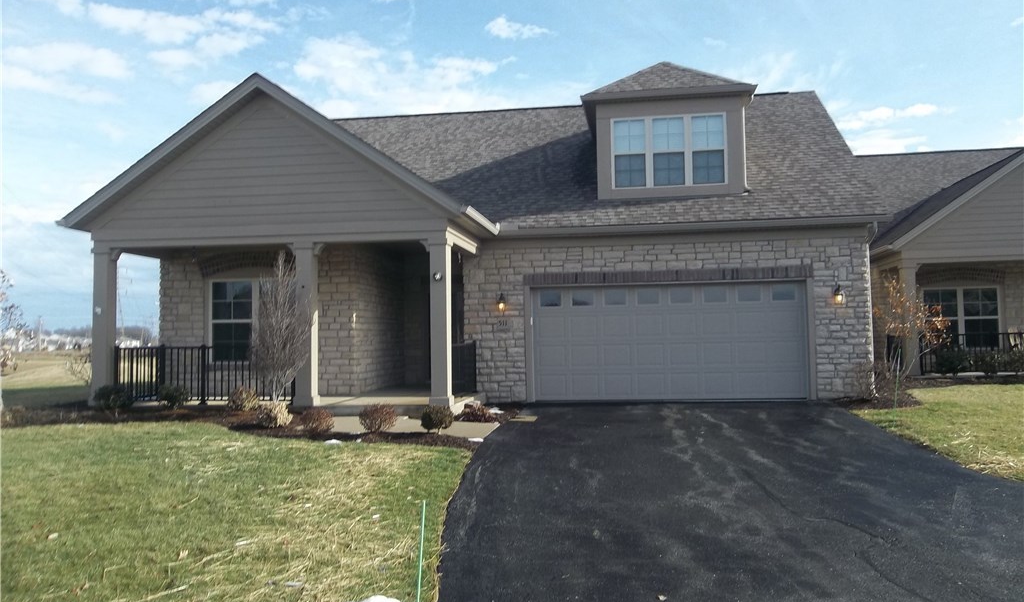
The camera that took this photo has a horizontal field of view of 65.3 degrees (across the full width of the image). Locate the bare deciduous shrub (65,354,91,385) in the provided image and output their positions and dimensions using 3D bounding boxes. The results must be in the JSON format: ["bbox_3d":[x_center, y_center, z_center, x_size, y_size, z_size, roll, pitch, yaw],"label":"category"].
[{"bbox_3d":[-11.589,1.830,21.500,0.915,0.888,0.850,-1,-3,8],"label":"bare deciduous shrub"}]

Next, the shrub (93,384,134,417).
[{"bbox_3d":[-6.411,1.585,12.850,0.676,0.515,0.600,-1,-3,8],"label":"shrub"}]

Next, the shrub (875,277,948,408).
[{"bbox_3d":[7.271,0.635,14.500,1.380,2.269,1.300,-1,-3,8],"label":"shrub"}]

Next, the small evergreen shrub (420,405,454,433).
[{"bbox_3d":[-1.012,1.617,10.850,0.462,0.394,0.440,-1,-3,8],"label":"small evergreen shrub"}]

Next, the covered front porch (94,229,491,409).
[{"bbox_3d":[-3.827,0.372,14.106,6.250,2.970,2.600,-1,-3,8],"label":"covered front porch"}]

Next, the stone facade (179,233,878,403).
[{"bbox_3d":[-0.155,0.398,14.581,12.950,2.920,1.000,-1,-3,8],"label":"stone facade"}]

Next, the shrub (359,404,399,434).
[{"bbox_3d":[-1.830,1.618,10.950,0.548,0.425,0.500,-1,-3,8],"label":"shrub"}]

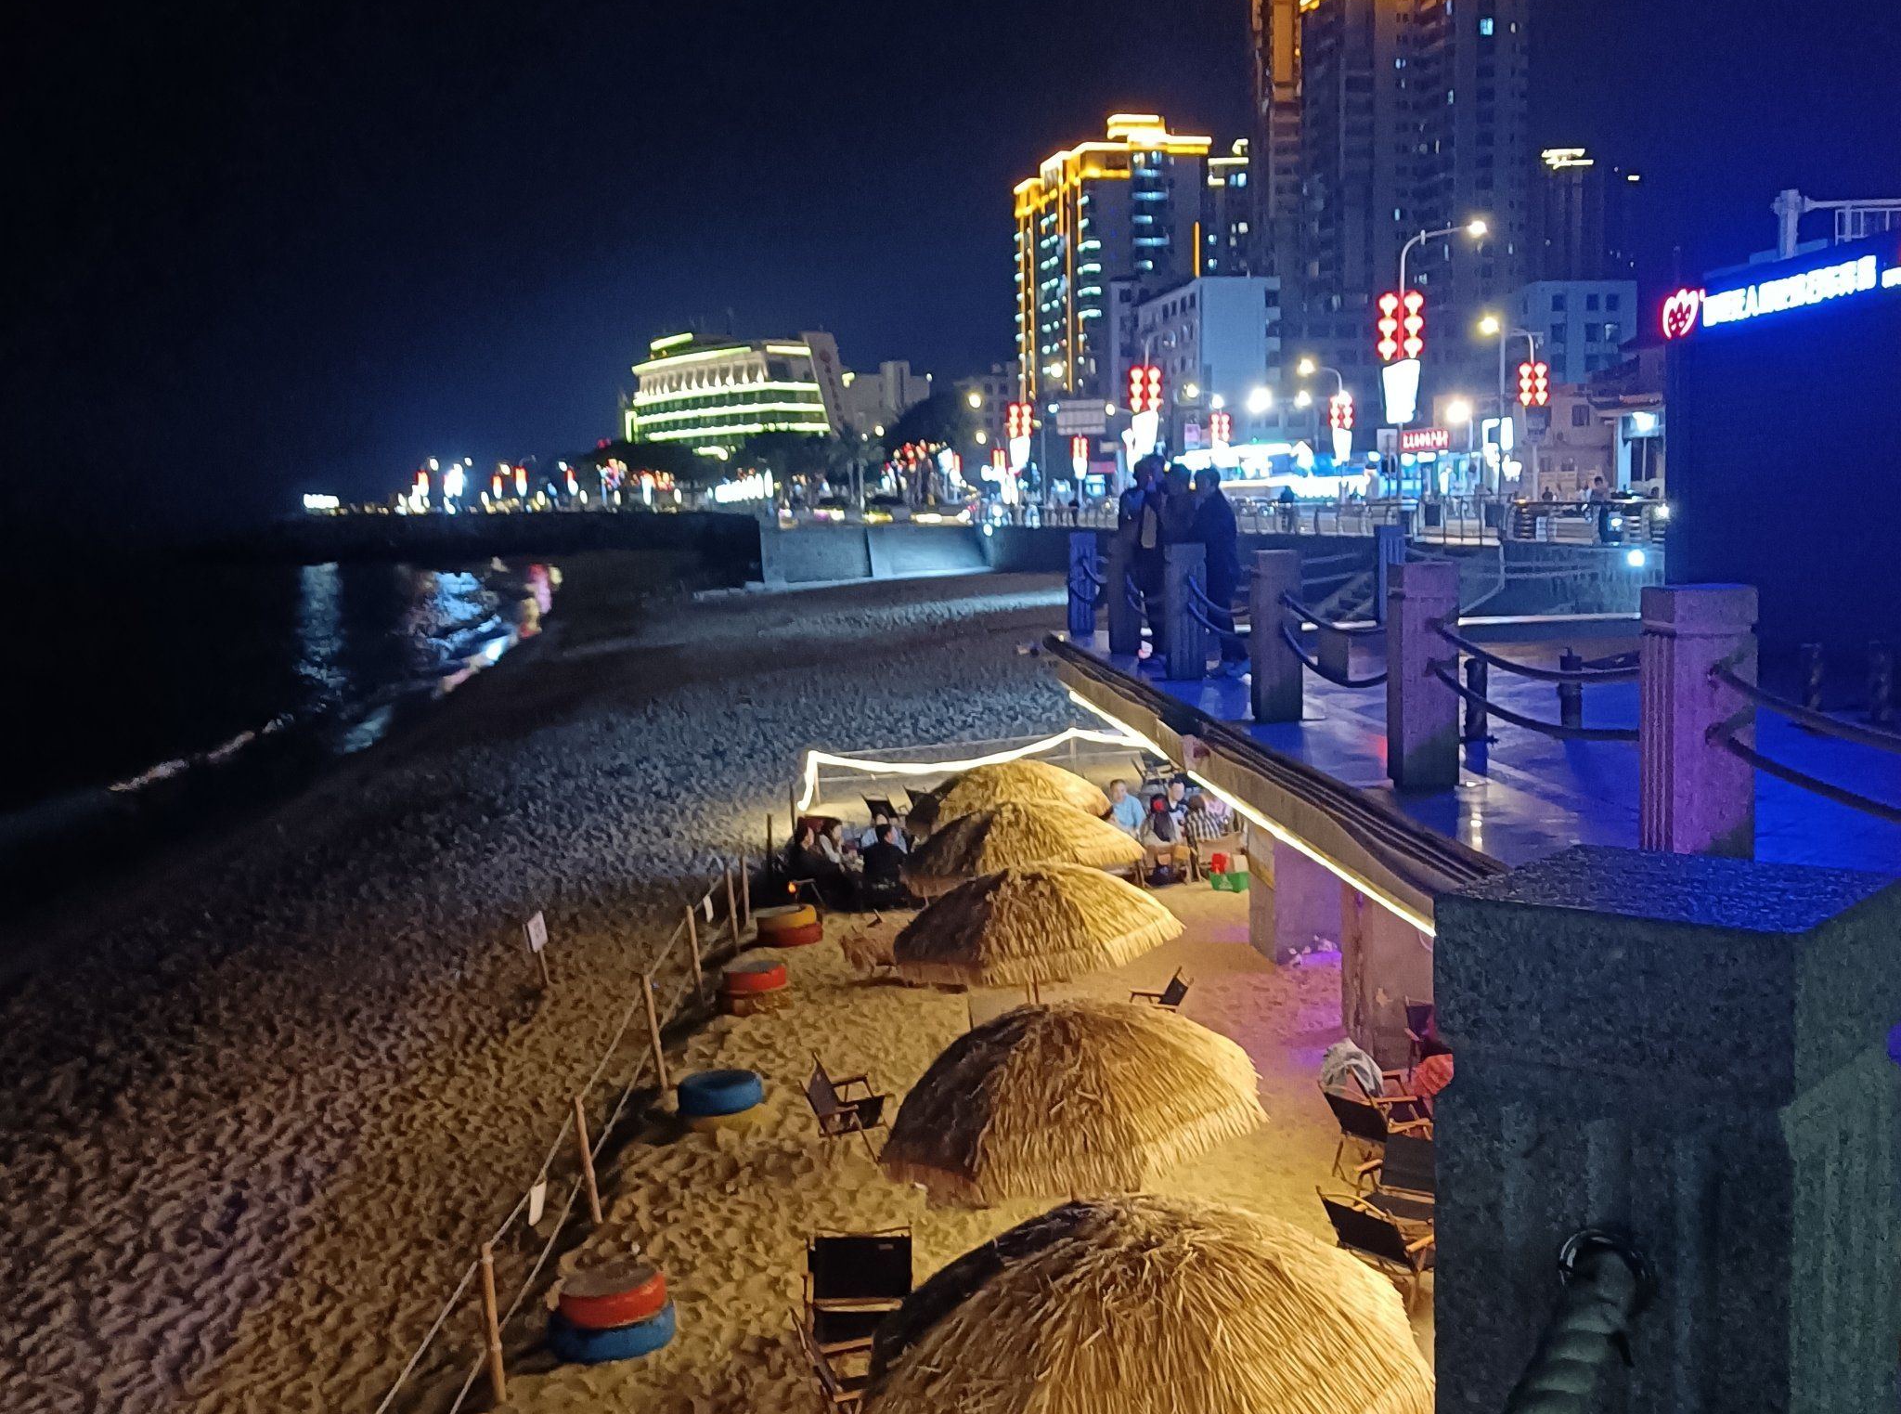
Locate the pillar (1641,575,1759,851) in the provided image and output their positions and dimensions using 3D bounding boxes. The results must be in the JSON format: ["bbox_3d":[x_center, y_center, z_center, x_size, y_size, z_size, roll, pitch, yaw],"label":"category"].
[{"bbox_3d":[2.542,0.136,6.730,0.270,1.080,0.270,-2,6,-4],"label":"pillar"}]

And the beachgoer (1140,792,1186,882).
[{"bbox_3d":[2.497,1.499,23.081,0.500,0.980,0.650,-2,6,-3],"label":"beachgoer"}]

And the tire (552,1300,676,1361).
[{"bbox_3d":[-1.759,3.198,10.300,0.650,0.190,0.650,-5,6,0],"label":"tire"}]

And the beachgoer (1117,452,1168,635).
[{"bbox_3d":[1.742,-1.349,17.833,0.400,1.810,0.500,3,7,37],"label":"beachgoer"}]

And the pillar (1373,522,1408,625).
[{"bbox_3d":[4.708,-1.402,21.185,0.270,1.080,0.270,-2,6,-4],"label":"pillar"}]

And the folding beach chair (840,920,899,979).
[{"bbox_3d":[-0.718,2.216,17.700,0.490,0.640,0.530,-1,6,9],"label":"folding beach chair"}]

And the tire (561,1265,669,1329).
[{"bbox_3d":[-1.752,3.042,10.260,0.560,0.180,0.560,-5,6,0],"label":"tire"}]

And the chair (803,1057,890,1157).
[{"bbox_3d":[-0.694,2.759,13.450,0.550,0.600,0.570,-1,6,0],"label":"chair"}]

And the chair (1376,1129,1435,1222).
[{"bbox_3d":[2.440,2.584,10.380,0.530,0.640,0.490,3,7,37],"label":"chair"}]

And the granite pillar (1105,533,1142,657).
[{"bbox_3d":[1.646,-1.055,18.739,0.290,1.090,0.290,-2,6,-4],"label":"granite pillar"}]

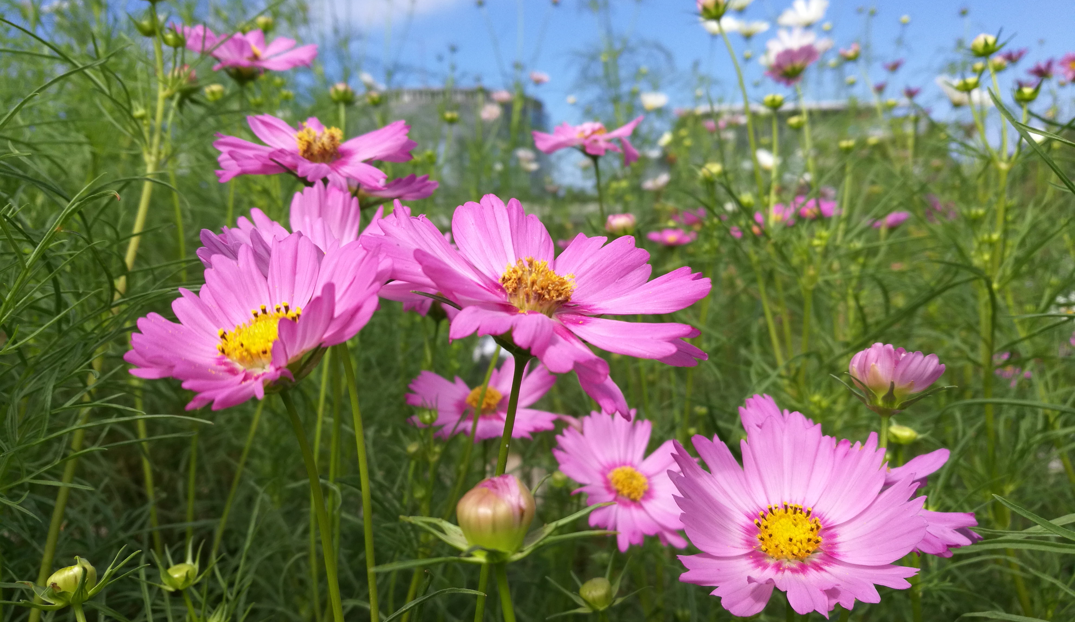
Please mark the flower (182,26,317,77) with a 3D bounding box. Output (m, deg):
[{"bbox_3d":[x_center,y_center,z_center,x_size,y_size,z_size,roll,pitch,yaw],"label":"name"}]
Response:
[{"bbox_3d":[-0.151,-0.136,0.440,0.068,0.021,0.064,5,19,-20],"label":"flower"}]

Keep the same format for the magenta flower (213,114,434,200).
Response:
[{"bbox_3d":[-0.088,-0.063,0.340,0.085,0.030,0.076,0,18,0],"label":"magenta flower"}]

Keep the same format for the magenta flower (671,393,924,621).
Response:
[{"bbox_3d":[0.070,0.053,0.228,0.067,0.021,0.062,1,38,0],"label":"magenta flower"}]

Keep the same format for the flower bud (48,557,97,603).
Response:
[{"bbox_3d":[-0.105,0.061,0.190,0.011,0.010,0.011,-1,13,-29],"label":"flower bud"}]

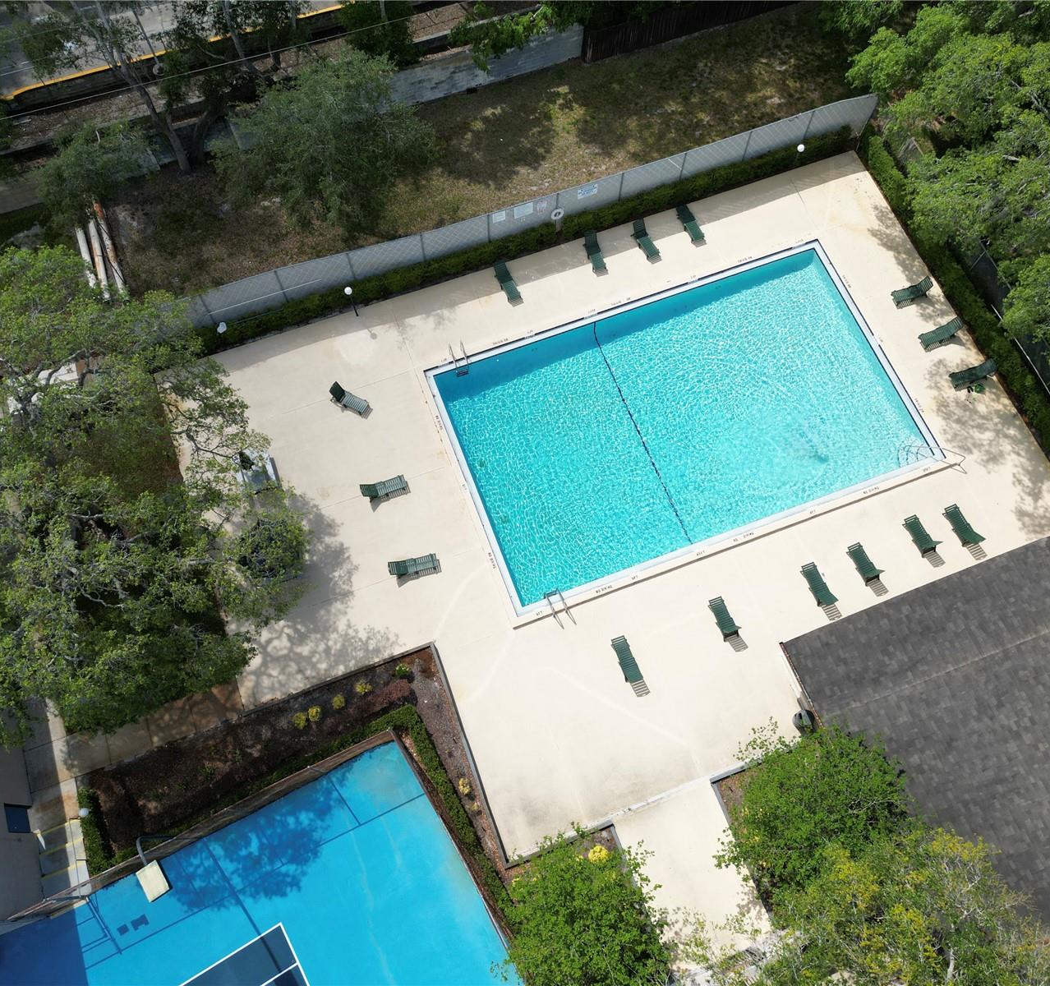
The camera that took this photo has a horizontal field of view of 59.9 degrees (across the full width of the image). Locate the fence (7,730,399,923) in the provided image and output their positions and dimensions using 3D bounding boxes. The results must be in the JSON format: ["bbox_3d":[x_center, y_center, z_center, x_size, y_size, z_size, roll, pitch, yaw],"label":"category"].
[{"bbox_3d":[-10.747,11.503,31.794,13.530,2.400,0.120,-25,71,-9],"label":"fence"}]

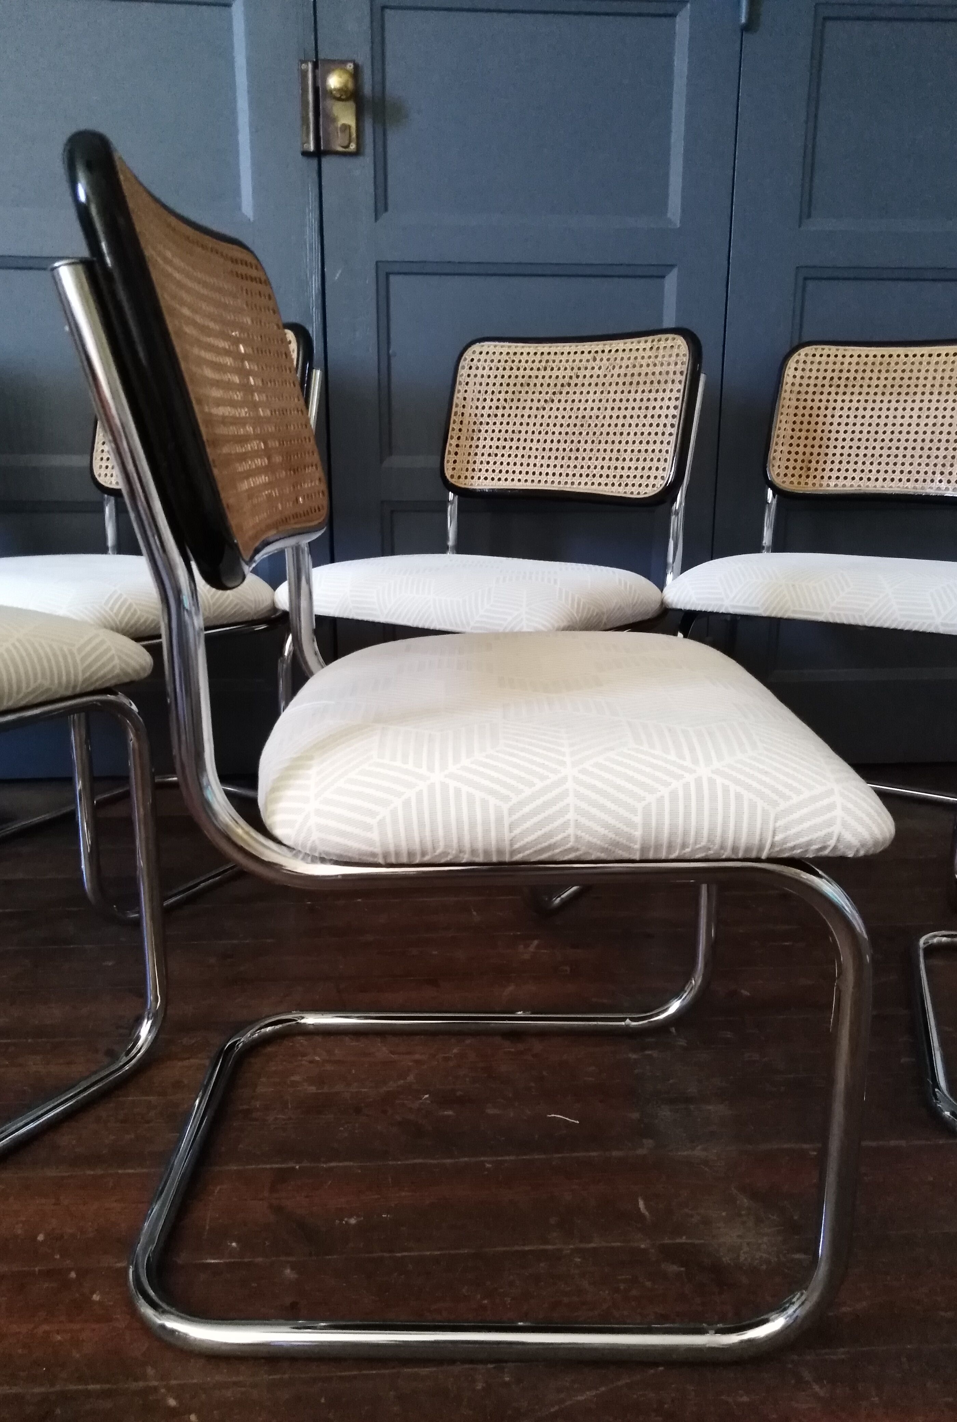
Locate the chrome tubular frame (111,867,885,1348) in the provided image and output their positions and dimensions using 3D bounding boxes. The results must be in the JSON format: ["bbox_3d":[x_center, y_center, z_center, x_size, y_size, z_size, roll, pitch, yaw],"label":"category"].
[{"bbox_3d":[-0.007,0.222,0.896,0.536,0.388,0.447,0,14,-1],"label":"chrome tubular frame"}]

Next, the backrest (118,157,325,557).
[{"bbox_3d":[-0.189,-0.248,0.773,0.055,0.245,0.410,-14,14,3],"label":"backrest"}]

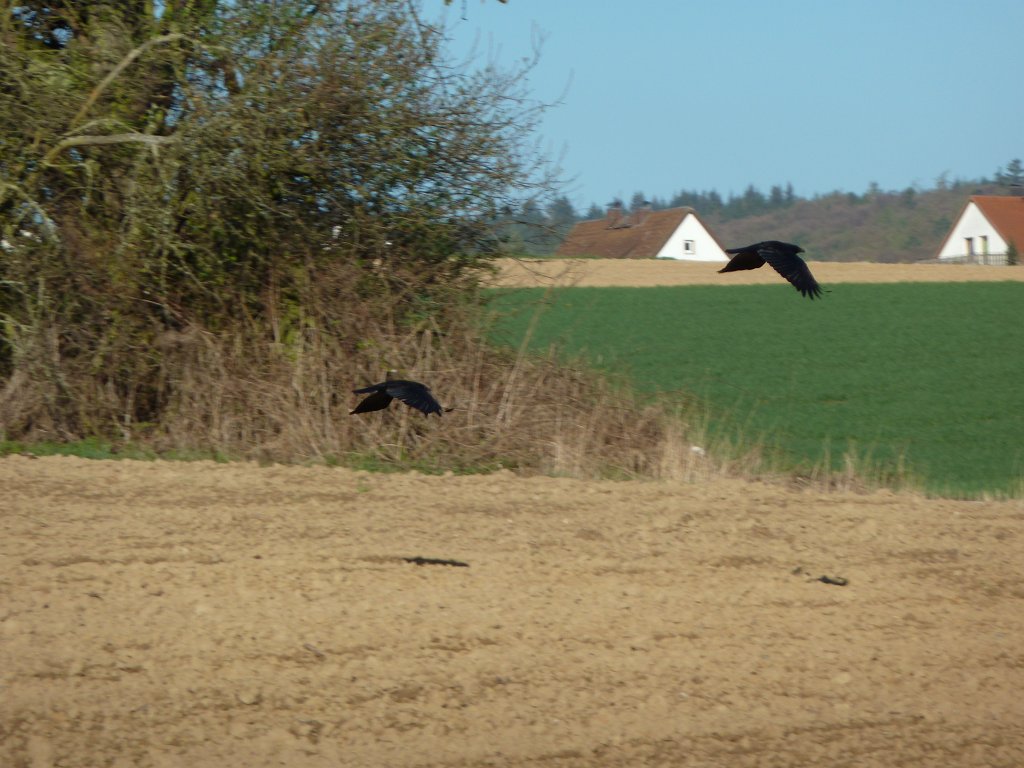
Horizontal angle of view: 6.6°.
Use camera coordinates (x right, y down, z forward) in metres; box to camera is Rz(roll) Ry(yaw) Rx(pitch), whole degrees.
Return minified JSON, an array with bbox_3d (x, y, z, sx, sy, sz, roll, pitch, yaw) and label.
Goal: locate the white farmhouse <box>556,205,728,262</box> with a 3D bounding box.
[{"bbox_3d":[9.192,-9.046,650.000,9.200,7.600,13.400,-1,-2,-38],"label":"white farmhouse"}]

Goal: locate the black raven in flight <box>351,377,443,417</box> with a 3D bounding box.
[{"bbox_3d":[-0.605,0.076,46.500,0.490,0.190,0.830,-1,1,-34],"label":"black raven in flight"}]

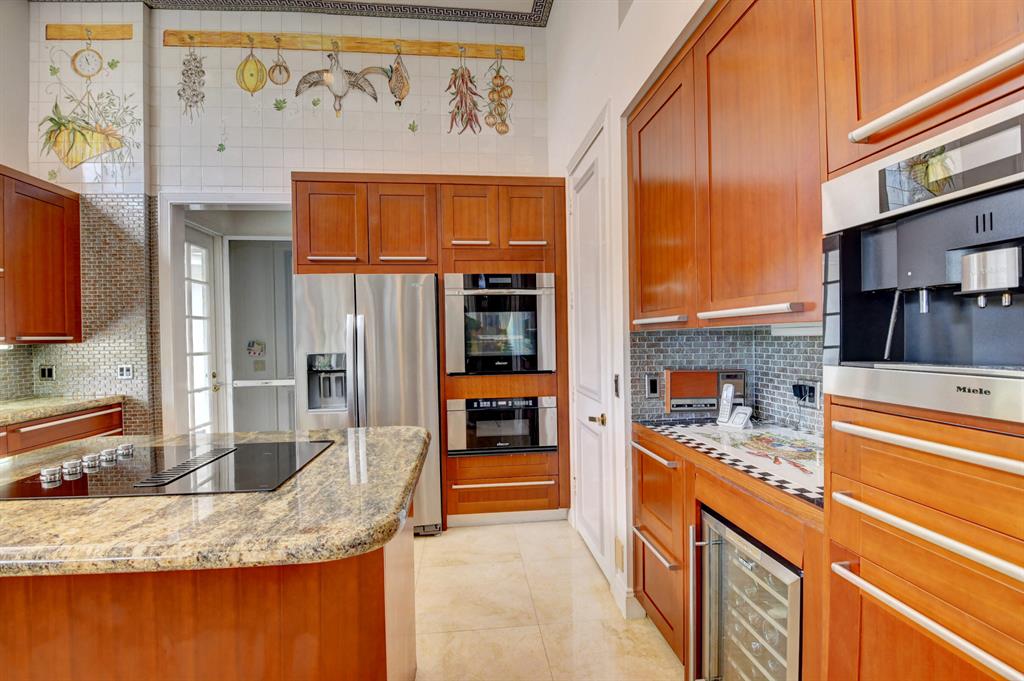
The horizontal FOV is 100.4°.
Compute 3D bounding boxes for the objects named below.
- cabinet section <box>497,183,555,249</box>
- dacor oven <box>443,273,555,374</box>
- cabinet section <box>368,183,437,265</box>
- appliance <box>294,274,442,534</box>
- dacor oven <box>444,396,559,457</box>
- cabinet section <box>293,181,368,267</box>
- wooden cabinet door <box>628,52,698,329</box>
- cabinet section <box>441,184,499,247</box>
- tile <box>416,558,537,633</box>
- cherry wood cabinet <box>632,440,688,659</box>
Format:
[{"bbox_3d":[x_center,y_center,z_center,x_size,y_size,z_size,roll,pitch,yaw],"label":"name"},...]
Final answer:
[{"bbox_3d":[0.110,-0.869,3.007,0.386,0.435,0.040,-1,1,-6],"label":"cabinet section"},{"bbox_3d":[-0.104,-0.116,3.271,0.771,0.702,0.580,-1,1,-6],"label":"dacor oven"},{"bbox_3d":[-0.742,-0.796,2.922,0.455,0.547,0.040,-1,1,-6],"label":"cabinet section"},{"bbox_3d":[-0.985,0.449,3.169,0.910,1.776,0.780,-1,1,-6],"label":"appliance"},{"bbox_3d":[-0.089,0.606,3.271,0.770,0.400,0.560,-1,1,-6],"label":"dacor oven"},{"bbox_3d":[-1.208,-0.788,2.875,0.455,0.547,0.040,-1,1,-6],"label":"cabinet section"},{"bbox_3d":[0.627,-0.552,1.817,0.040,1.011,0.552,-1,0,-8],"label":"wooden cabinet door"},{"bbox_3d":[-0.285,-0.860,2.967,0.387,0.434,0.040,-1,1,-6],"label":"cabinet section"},{"bbox_3d":[-0.209,1.344,2.256,0.607,0.012,0.580,-1,1,-6],"label":"tile"},{"bbox_3d":[0.876,0.846,1.863,0.560,0.766,0.452,-1,1,-8],"label":"cherry wood cabinet"}]

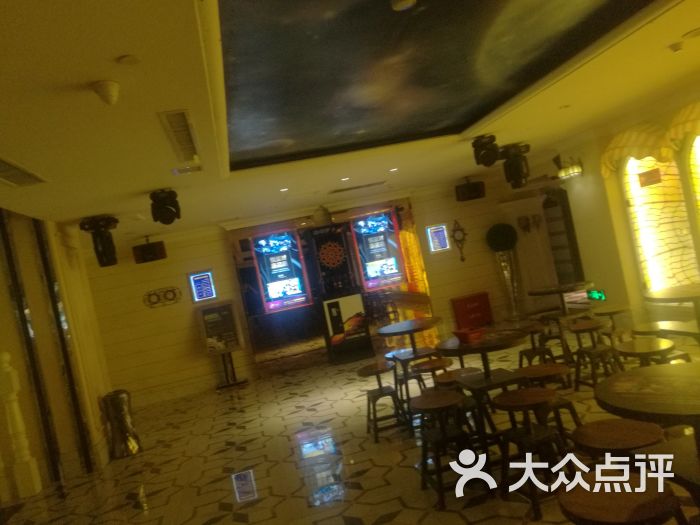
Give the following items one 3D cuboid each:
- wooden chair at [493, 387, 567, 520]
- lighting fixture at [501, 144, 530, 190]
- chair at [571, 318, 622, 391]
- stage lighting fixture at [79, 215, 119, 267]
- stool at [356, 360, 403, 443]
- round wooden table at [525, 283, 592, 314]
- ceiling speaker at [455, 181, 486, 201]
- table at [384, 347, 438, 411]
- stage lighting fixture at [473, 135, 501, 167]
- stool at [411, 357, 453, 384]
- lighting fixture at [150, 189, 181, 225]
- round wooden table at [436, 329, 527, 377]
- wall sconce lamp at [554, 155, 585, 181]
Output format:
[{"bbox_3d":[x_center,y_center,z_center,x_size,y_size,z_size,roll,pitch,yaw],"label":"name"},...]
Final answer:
[{"bbox_3d":[1.014,1.035,3.000,0.345,0.558,0.345,-12,1,-11],"label":"wooden chair"},{"bbox_3d":[2.104,-1.215,6.940,0.360,0.540,0.300,-12,1,-11],"label":"lighting fixture"},{"bbox_3d":[2.027,0.802,4.482,0.345,0.558,0.345,-12,1,-11],"label":"chair"},{"bbox_3d":[-2.648,-0.234,5.795,0.400,0.530,0.300,-11,1,-12],"label":"stage lighting fixture"},{"bbox_3d":[0.296,1.260,4.946,0.350,0.590,0.350,-11,1,-12],"label":"stool"},{"bbox_3d":[2.501,0.707,6.314,0.700,0.810,0.700,-11,1,0],"label":"round wooden table"},{"bbox_3d":[1.859,-1.097,8.492,0.440,0.240,0.270,-11,1,3],"label":"ceiling speaker"},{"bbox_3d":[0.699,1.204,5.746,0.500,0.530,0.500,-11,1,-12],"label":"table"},{"bbox_3d":[1.449,-1.163,5.813,0.280,0.350,0.330,-11,1,9],"label":"stage lighting fixture"},{"bbox_3d":[0.699,1.073,4.267,0.345,0.558,0.345,-12,1,-11],"label":"stool"},{"bbox_3d":[-1.559,-0.474,4.620,0.230,0.280,0.230,-11,2,-17],"label":"lighting fixture"},{"bbox_3d":[1.098,1.001,4.210,0.690,0.810,0.690,-11,1,0],"label":"round wooden table"},{"bbox_3d":[2.642,-1.136,6.601,0.240,0.320,0.360,-12,1,-11],"label":"wall sconce lamp"}]

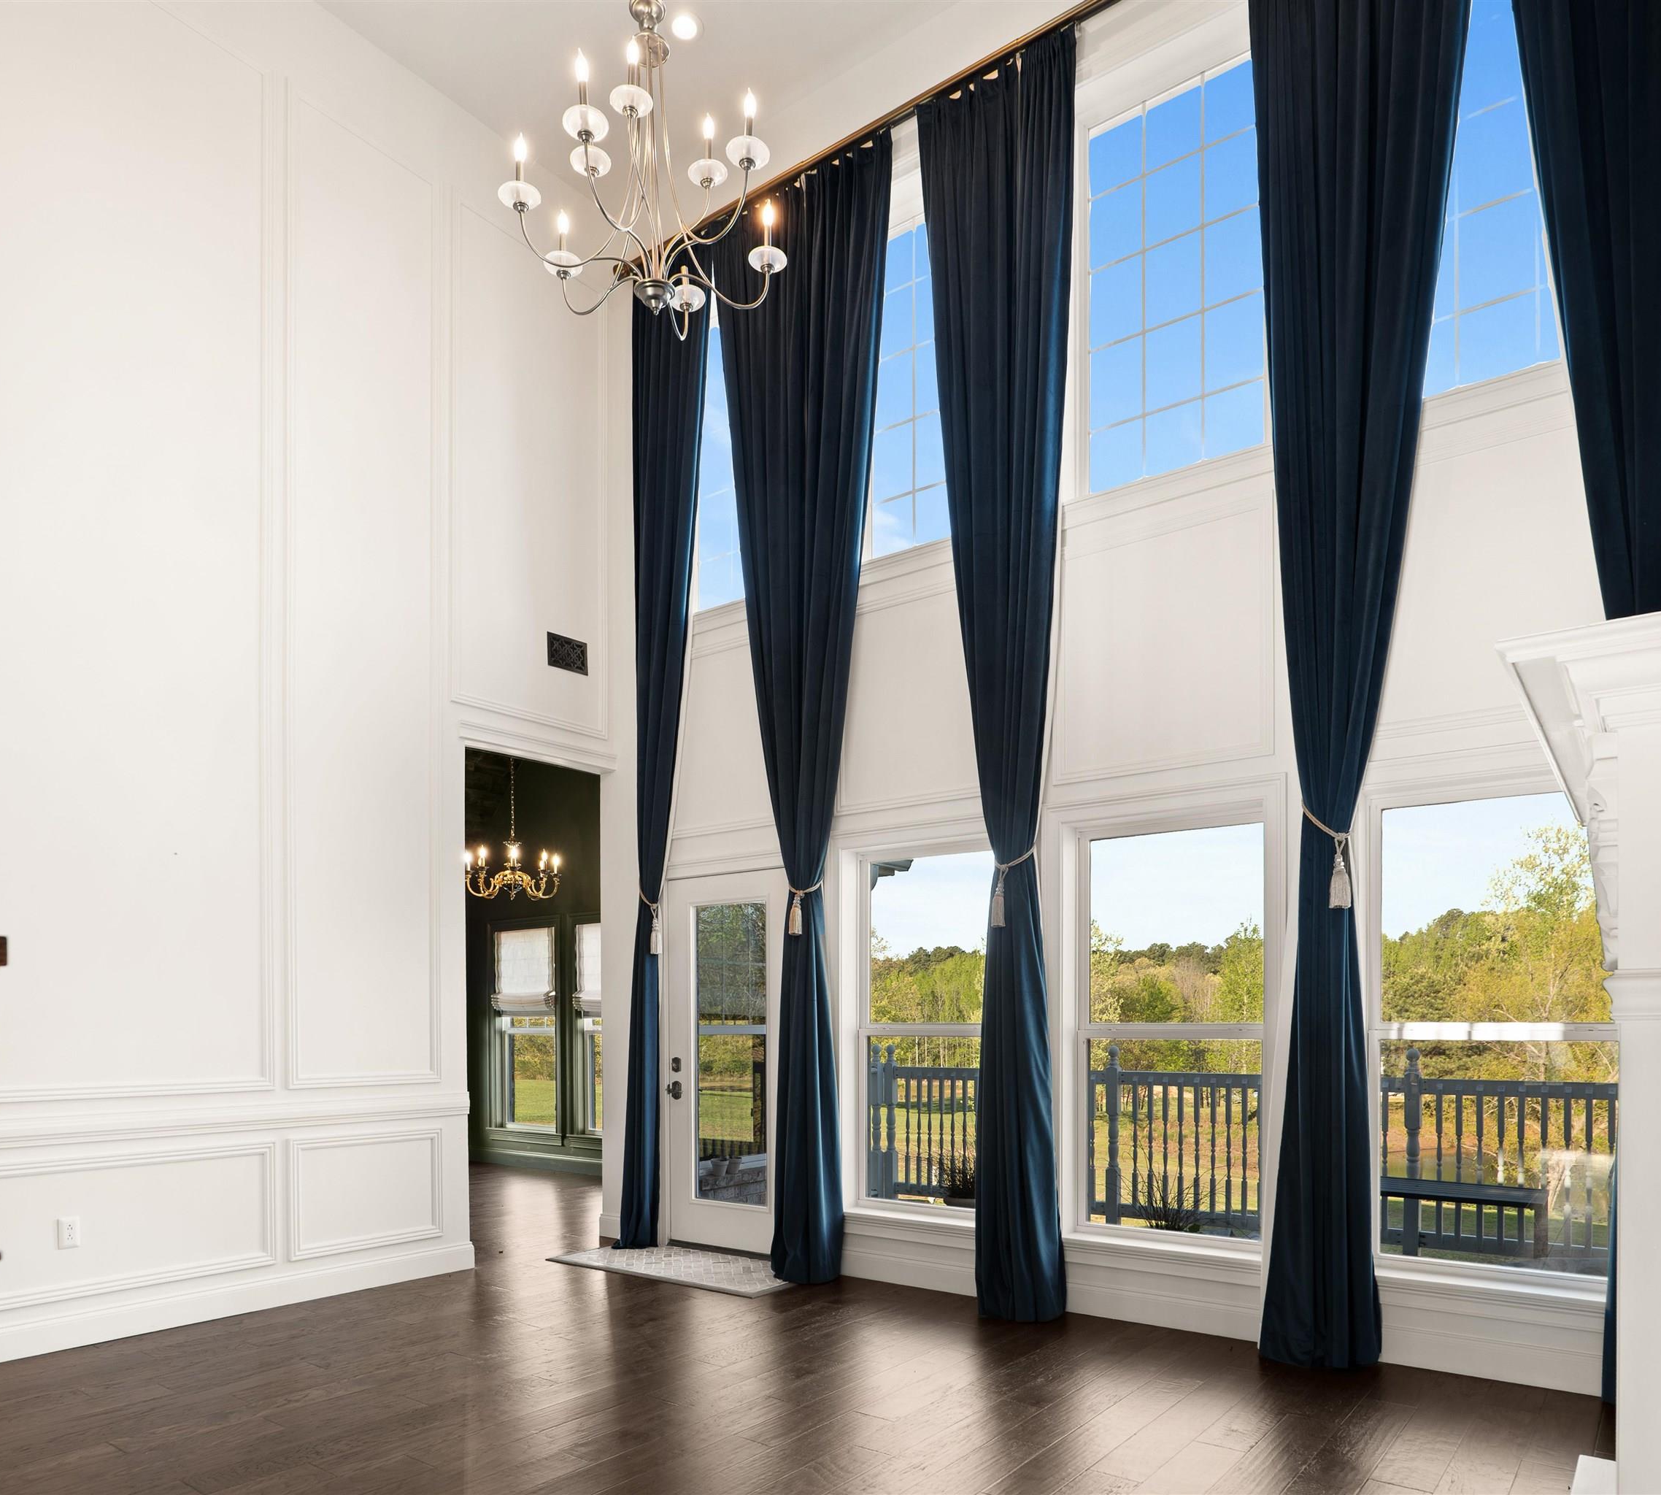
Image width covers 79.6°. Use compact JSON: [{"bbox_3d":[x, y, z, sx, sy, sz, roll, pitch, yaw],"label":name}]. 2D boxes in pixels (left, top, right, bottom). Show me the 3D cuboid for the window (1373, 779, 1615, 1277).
[{"bbox_3d":[2.409,1.035,3.620,0.750,1.670,0.110,-3,-6,34],"label":"window"}]

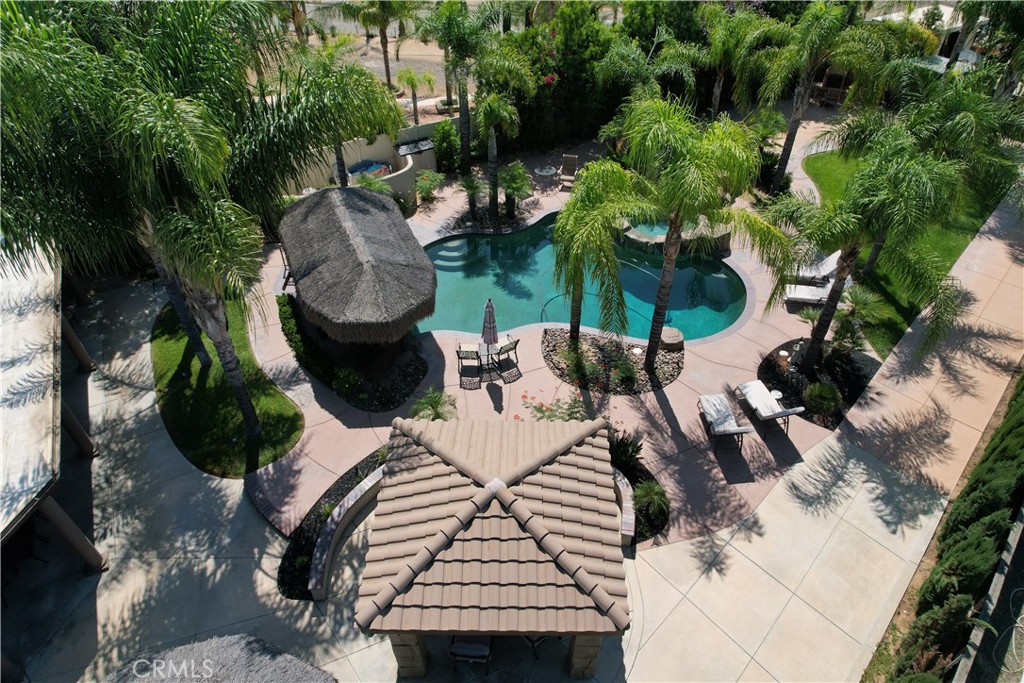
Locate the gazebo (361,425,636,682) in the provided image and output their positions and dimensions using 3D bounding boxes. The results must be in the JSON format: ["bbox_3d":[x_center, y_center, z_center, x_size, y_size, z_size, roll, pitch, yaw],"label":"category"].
[{"bbox_3d":[-0.260,3.707,11.934,4.350,3.700,4.200,0,43,0],"label":"gazebo"}]

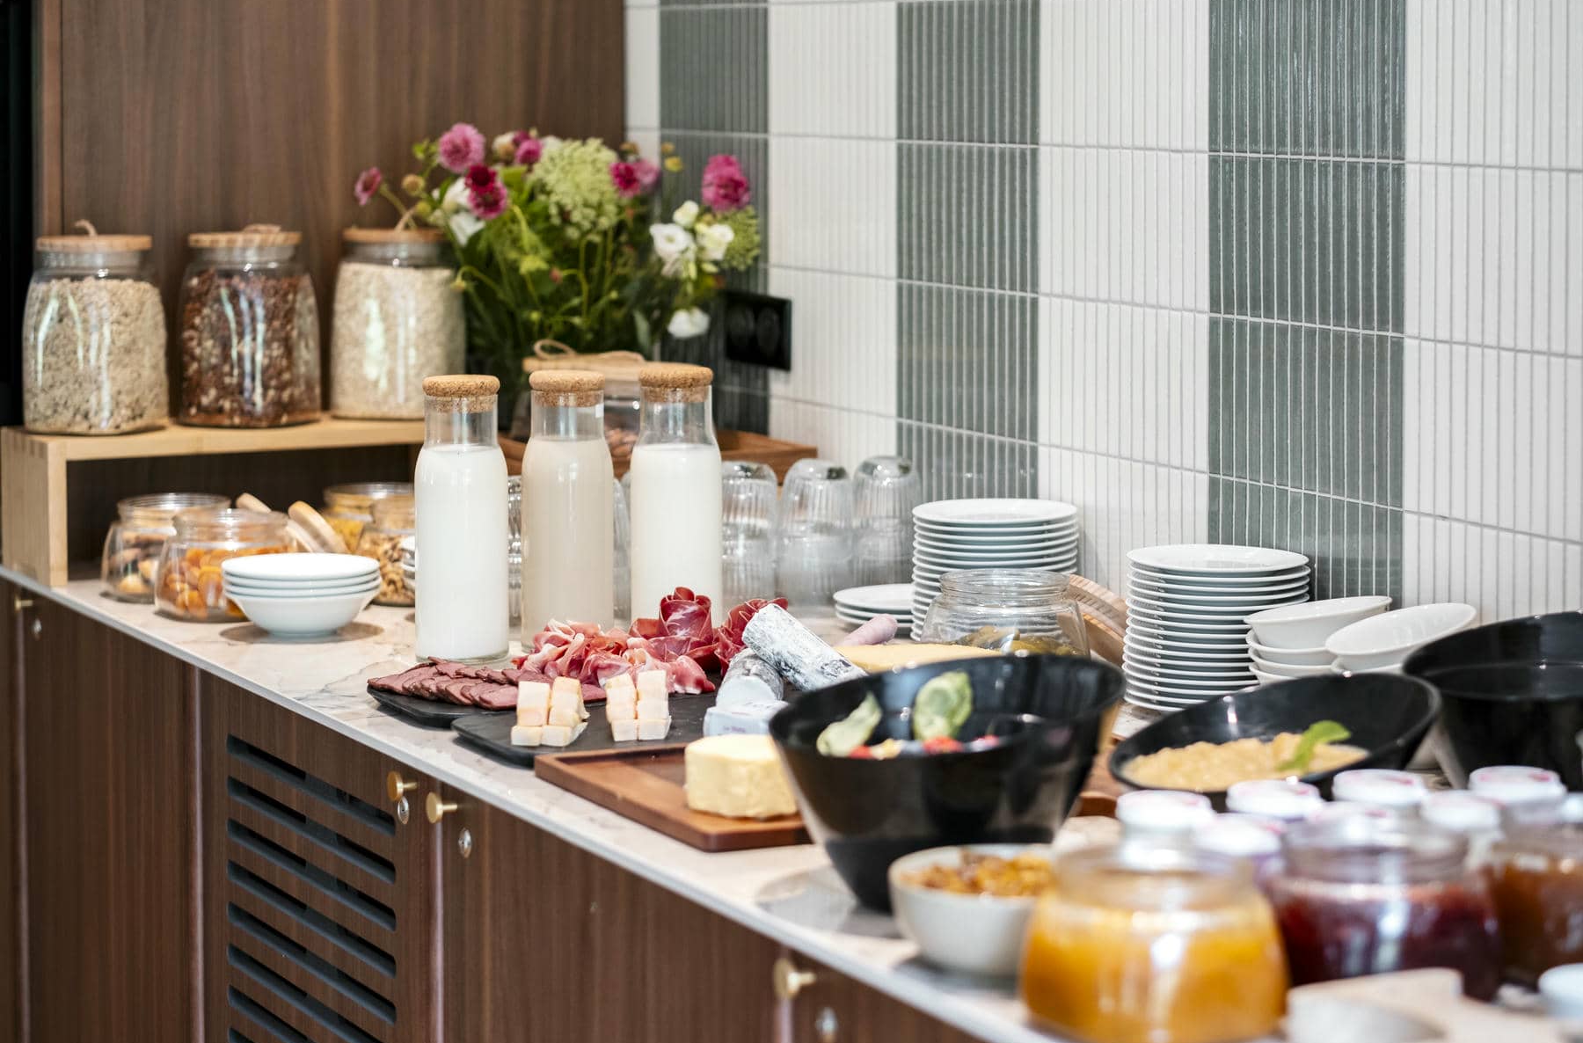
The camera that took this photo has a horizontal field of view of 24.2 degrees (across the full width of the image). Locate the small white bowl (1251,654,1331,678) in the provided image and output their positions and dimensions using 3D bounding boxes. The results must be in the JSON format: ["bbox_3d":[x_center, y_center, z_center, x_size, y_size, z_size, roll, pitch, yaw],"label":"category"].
[{"bbox_3d":[0.439,0.129,3.053,0.123,0.058,0.123,0,7,0],"label":"small white bowl"}]

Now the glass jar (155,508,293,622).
[{"bbox_3d":[-0.581,0.045,3.827,0.155,0.099,0.155,0,7,0],"label":"glass jar"}]

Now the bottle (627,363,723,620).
[{"bbox_3d":[-0.107,-0.016,3.482,0.086,0.255,0.086,0,7,0],"label":"bottle"}]

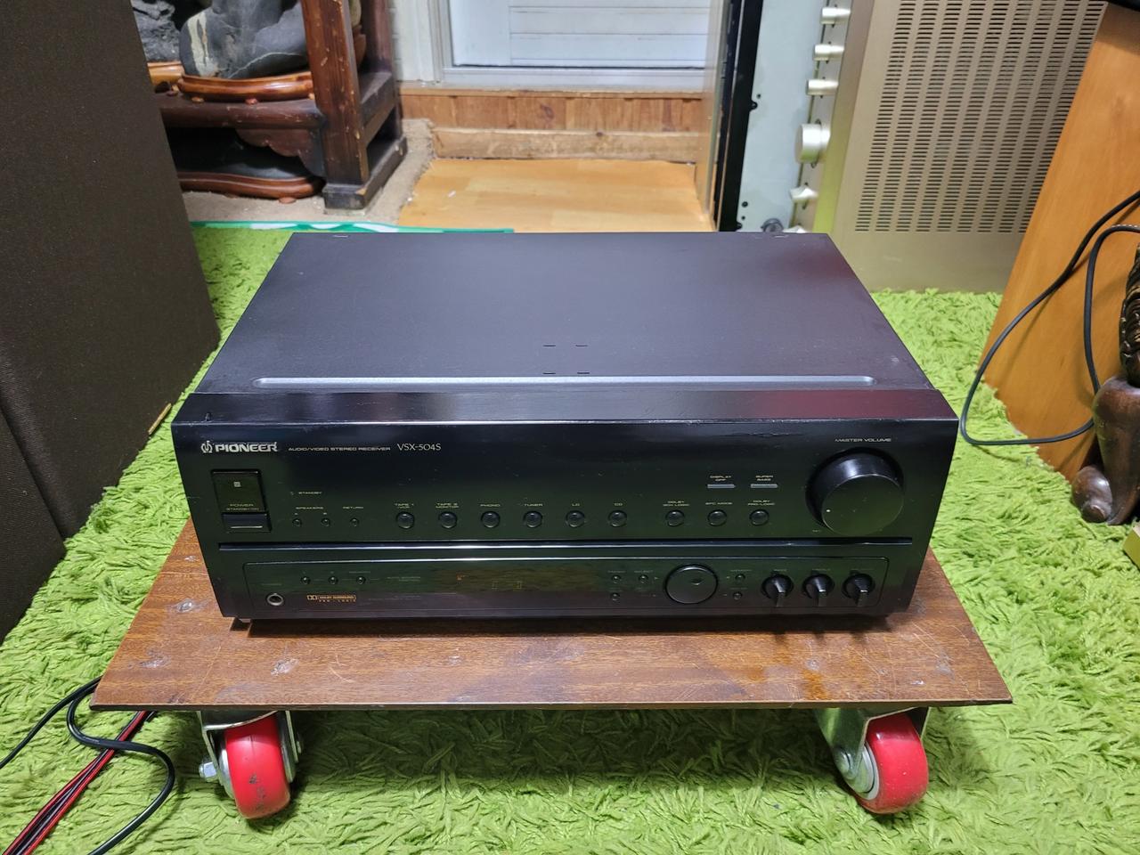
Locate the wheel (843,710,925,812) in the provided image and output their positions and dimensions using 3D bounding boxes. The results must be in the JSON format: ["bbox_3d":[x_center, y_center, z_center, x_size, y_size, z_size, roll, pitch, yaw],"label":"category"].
[{"bbox_3d":[0.197,0.206,0.552,0.035,0.078,0.078,-10,35,-15],"label":"wheel"}]

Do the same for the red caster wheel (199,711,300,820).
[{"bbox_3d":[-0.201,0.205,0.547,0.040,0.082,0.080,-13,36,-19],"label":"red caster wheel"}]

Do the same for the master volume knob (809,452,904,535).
[{"bbox_3d":[0.160,0.039,0.474,0.049,0.049,0.018,0,34,-1],"label":"master volume knob"}]

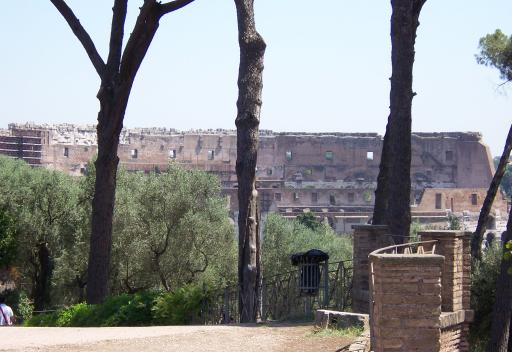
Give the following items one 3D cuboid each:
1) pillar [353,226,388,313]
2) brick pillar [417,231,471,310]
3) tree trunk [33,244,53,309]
[{"bbox_3d":[1.486,1.227,19.200,0.470,1.180,0.460,0,-1,6],"label":"pillar"},{"bbox_3d":[2.140,1.080,16.650,0.500,0.900,0.480,0,-1,23],"label":"brick pillar"},{"bbox_3d":[-5.200,2.450,36.000,0.480,1.750,0.480,0,-1,0],"label":"tree trunk"}]

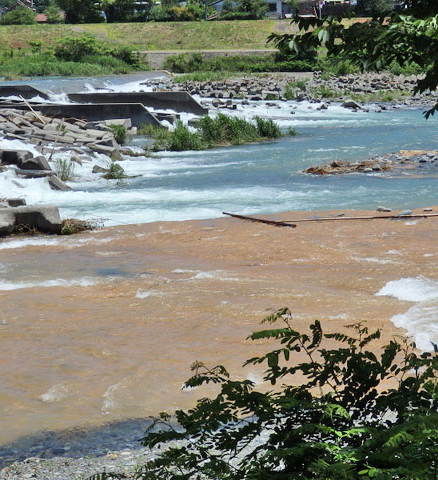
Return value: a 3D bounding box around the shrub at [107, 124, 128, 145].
[{"bbox_3d":[-5.673,-5.897,62.000,1.120,1.070,1.050,0,11,0],"label":"shrub"}]

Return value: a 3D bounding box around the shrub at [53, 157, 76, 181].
[{"bbox_3d":[-6.894,-3.191,49.500,0.980,1.020,0.900,0,11,0],"label":"shrub"}]

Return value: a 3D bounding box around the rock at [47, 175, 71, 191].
[{"bbox_3d":[-5.964,-2.135,41.500,0.634,0.420,0.750,3,13,15],"label":"rock"}]

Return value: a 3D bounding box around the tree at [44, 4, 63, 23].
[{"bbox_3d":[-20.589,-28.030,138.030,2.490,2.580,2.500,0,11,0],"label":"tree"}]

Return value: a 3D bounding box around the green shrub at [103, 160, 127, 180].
[{"bbox_3d":[-4.618,-3.101,49.500,1.070,0.840,0.950,0,11,0],"label":"green shrub"}]

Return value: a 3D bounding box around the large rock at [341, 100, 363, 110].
[{"bbox_3d":[10.350,-10.427,86.000,1.710,0.710,1.400,0,11,0],"label":"large rock"}]

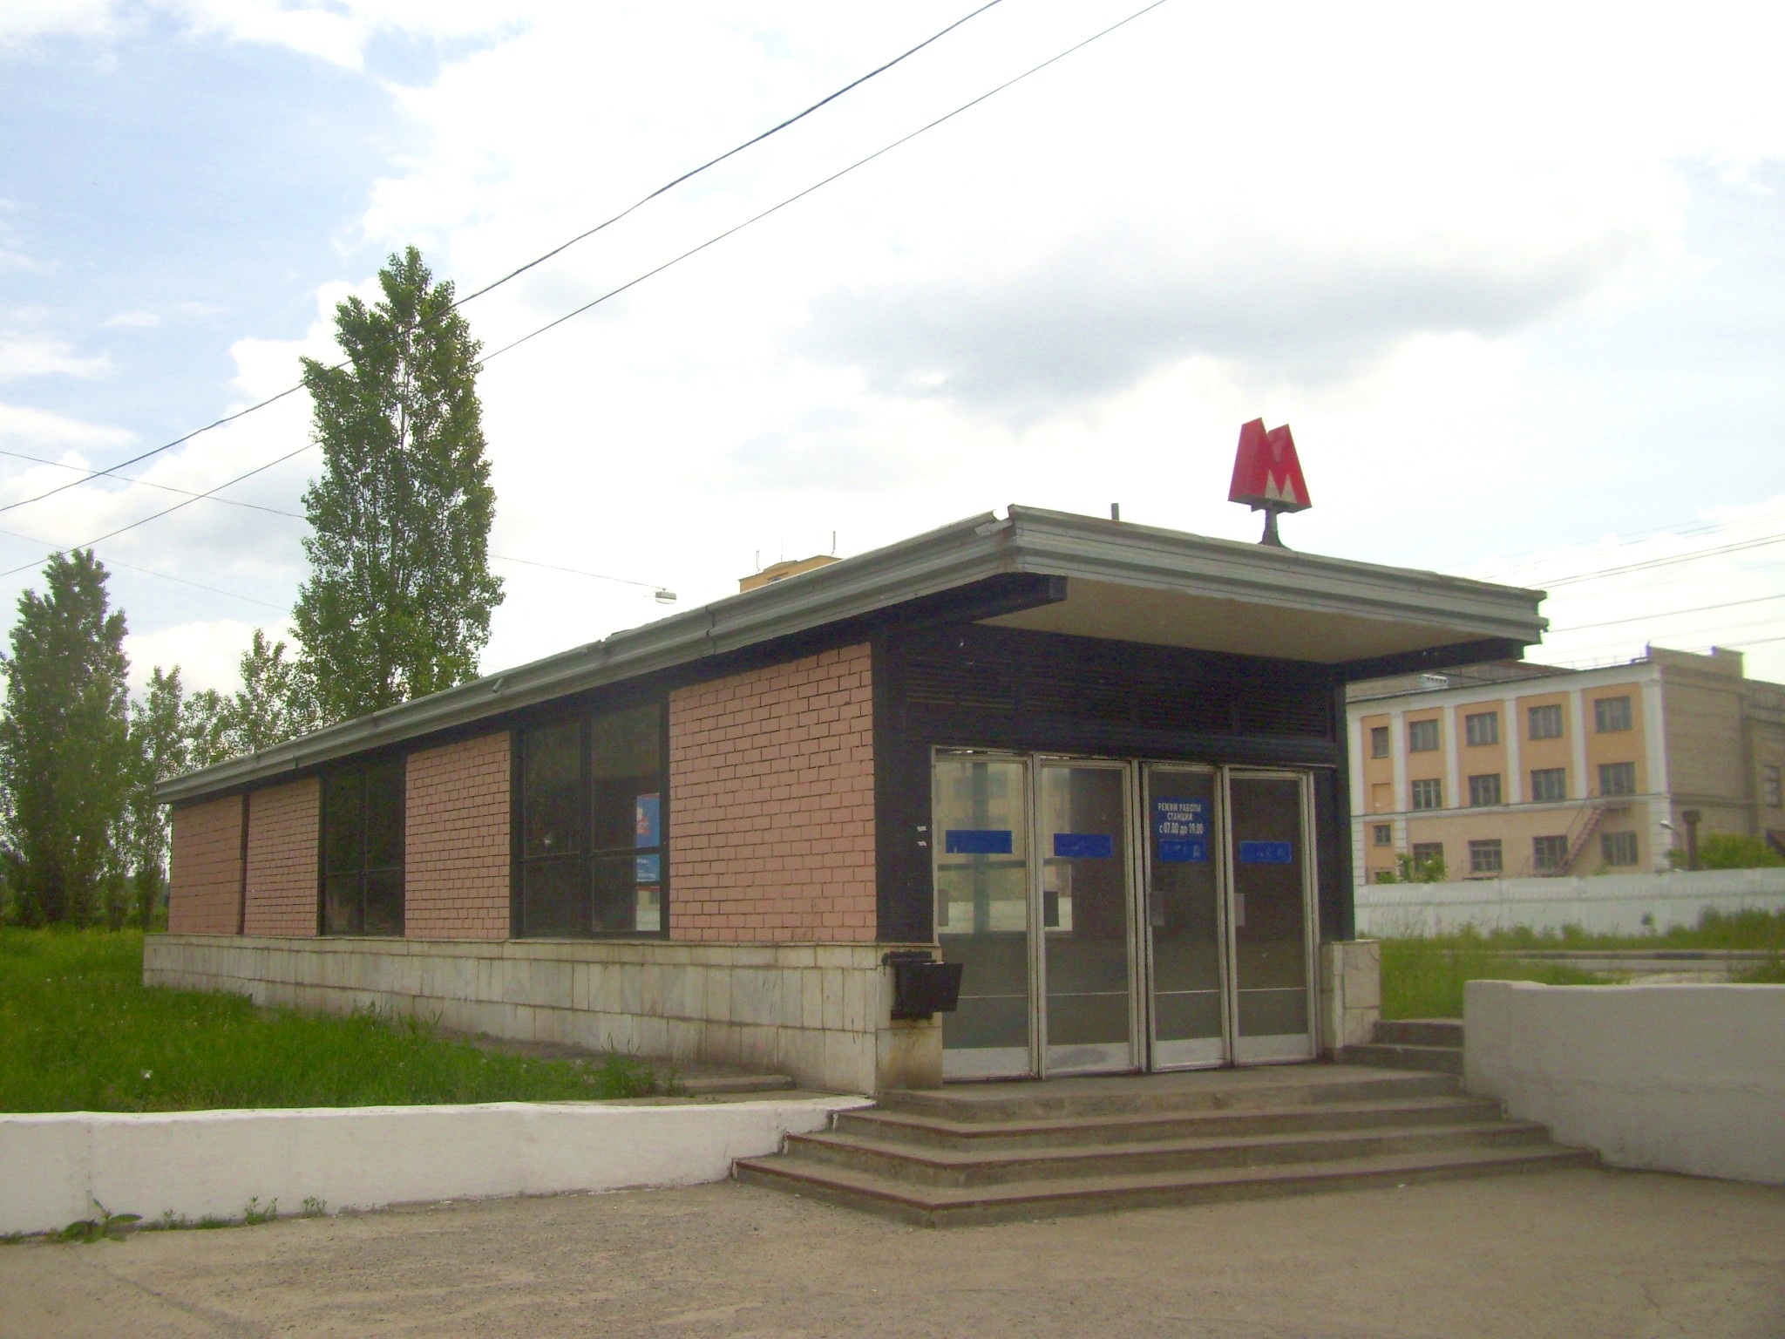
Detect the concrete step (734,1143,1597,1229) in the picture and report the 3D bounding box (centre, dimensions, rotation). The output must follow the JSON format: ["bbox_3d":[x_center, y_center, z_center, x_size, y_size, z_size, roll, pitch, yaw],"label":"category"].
[{"bbox_3d":[1.780,3.164,11.303,5.020,0.125,2.500,5,-10,-34],"label":"concrete step"}]

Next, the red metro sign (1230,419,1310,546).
[{"bbox_3d":[2.583,-1.241,12.043,0.650,0.910,0.200,5,-10,-34],"label":"red metro sign"}]

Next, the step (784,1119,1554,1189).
[{"bbox_3d":[1.775,3.069,11.521,4.500,0.125,2.140,5,-10,-34],"label":"step"}]

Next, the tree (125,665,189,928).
[{"bbox_3d":[-25.060,4.399,59.334,2.400,9.229,2.400,5,-10,-34],"label":"tree"}]

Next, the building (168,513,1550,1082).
[{"bbox_3d":[-3.488,2.313,20.612,5.050,3.560,22.350,5,-10,-34],"label":"building"}]

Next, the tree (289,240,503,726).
[{"bbox_3d":[-11.807,-1.806,40.785,4.900,16.843,4.900,5,-10,-34],"label":"tree"}]

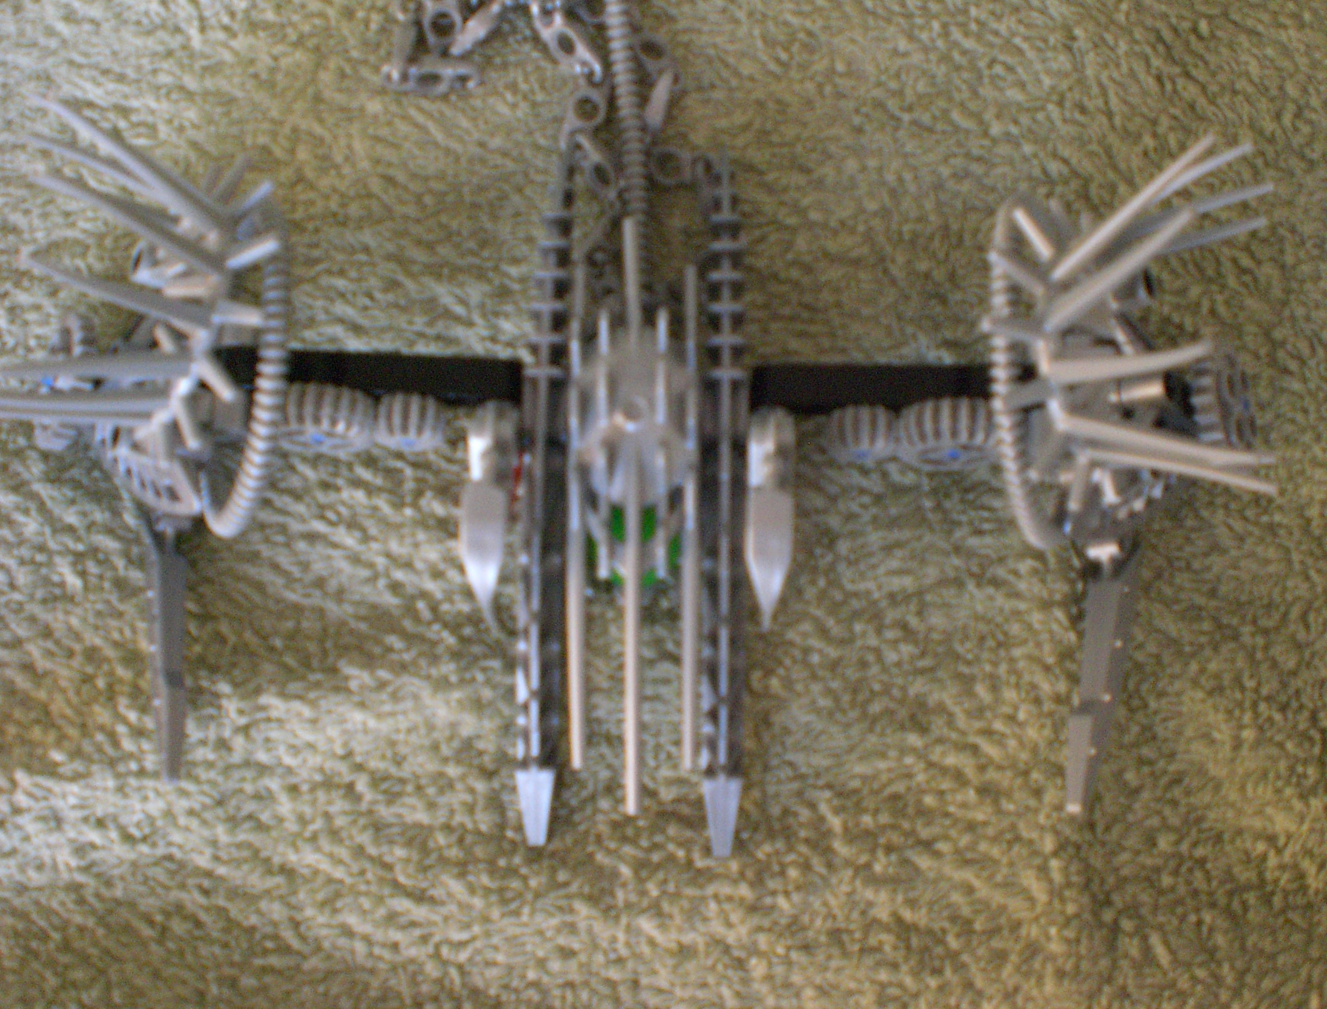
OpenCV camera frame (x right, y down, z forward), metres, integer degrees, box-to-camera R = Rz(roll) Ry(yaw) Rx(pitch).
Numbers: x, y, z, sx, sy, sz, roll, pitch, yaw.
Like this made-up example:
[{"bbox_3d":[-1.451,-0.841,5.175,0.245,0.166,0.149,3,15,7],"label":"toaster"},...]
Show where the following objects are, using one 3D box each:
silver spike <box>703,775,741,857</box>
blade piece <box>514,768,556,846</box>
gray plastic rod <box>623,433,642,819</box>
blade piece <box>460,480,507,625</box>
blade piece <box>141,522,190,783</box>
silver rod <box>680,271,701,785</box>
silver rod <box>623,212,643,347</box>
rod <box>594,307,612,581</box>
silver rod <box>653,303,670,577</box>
[{"bbox_3d":[0.013,0.066,0.315,0.008,0.006,0.017,0,93,0],"label":"silver spike"},{"bbox_3d":[-0.027,0.064,0.315,0.008,0.006,0.016,0,93,0],"label":"blade piece"},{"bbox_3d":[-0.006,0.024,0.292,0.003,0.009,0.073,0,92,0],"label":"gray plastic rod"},{"bbox_3d":[-0.039,0.010,0.319,0.009,0.010,0.030,0,95,0],"label":"blade piece"},{"bbox_3d":[-0.109,0.032,0.322,0.009,0.009,0.056,0,90,0],"label":"blade piece"},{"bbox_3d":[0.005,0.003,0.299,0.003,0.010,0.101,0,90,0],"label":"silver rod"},{"bbox_3d":[-0.006,-0.044,0.292,0.003,0.004,0.027,-2,81,0],"label":"silver rod"},{"bbox_3d":[-0.012,-0.012,0.301,0.003,0.004,0.055,0,90,0],"label":"rod"},{"bbox_3d":[0.000,-0.013,0.301,0.003,0.004,0.055,0,90,0],"label":"silver rod"}]

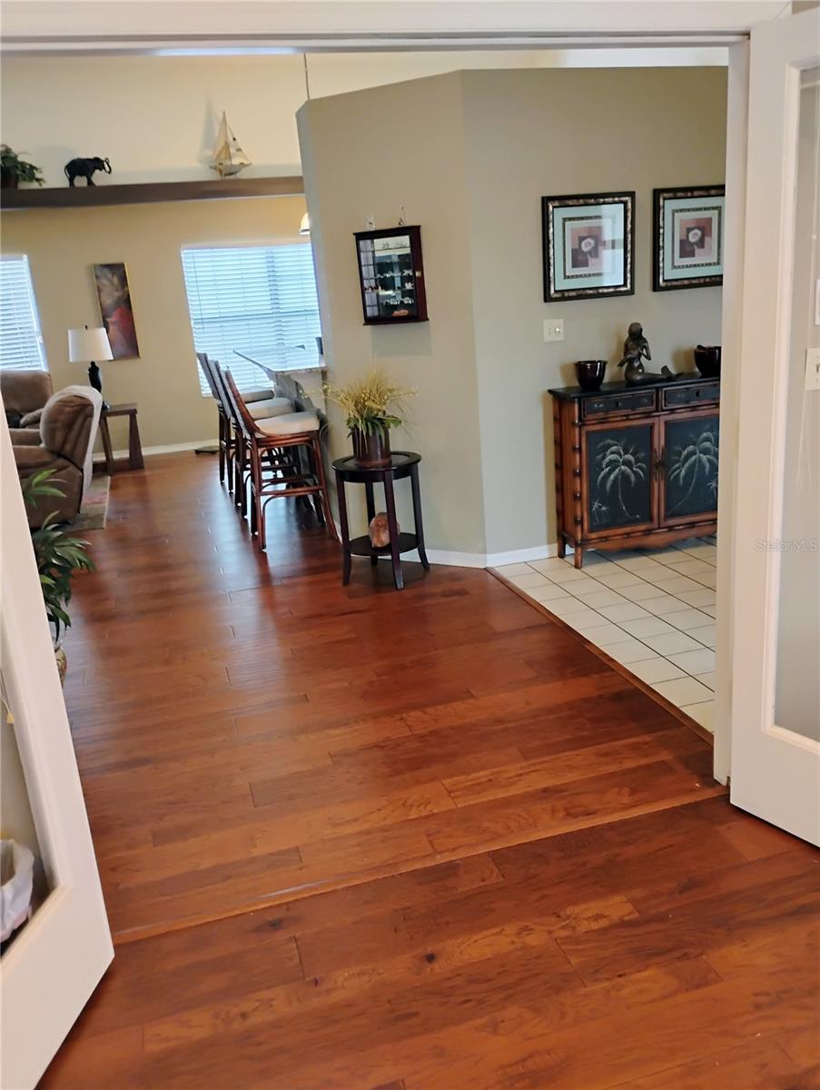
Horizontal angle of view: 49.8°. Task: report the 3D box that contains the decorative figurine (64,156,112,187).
[{"bbox_3d":[-3.224,-3.735,8.854,0.447,0.275,0.160,-8,16,-14],"label":"decorative figurine"}]

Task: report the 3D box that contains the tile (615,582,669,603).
[{"bbox_3d":[1.125,0.230,4.300,0.201,0.010,0.202,-9,17,-13],"label":"tile"}]

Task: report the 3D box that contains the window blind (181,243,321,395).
[{"bbox_3d":[-1.485,-2.494,9.707,1.780,1.540,0.060,-8,16,-14],"label":"window blind"}]

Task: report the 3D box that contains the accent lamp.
[{"bbox_3d":[-3.137,-1.750,8.762,0.410,0.835,0.410,-8,16,-14],"label":"accent lamp"}]

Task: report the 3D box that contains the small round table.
[{"bbox_3d":[-0.153,-0.136,4.739,0.480,0.650,0.480,-4,16,1],"label":"small round table"}]

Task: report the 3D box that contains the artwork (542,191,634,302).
[{"bbox_3d":[0.934,-1.551,4.589,0.513,0.512,0.030,-9,17,-14],"label":"artwork"}]

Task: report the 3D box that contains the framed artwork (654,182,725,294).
[{"bbox_3d":[1.541,-1.652,4.745,0.513,0.512,0.030,-9,17,-14],"label":"framed artwork"}]

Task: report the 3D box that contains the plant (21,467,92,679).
[{"bbox_3d":[-1.458,0.177,3.403,0.540,1.000,0.540,-8,16,-14],"label":"plant"}]

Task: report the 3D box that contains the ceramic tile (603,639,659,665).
[{"bbox_3d":[0.912,0.445,3.653,0.177,0.010,0.203,-8,16,-14],"label":"ceramic tile"}]

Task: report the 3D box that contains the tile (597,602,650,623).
[{"bbox_3d":[0.982,0.311,4.061,0.201,0.010,0.202,-9,17,-13],"label":"tile"}]

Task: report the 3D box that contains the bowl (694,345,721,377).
[{"bbox_3d":[1.602,-0.979,4.703,0.168,0.142,0.168,-4,16,1],"label":"bowl"}]

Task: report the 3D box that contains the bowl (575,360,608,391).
[{"bbox_3d":[0.933,-0.877,4.542,0.168,0.140,0.168,-4,16,1],"label":"bowl"}]

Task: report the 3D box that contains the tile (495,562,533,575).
[{"bbox_3d":[0.584,0.141,4.810,0.177,0.010,0.204,-8,16,-14],"label":"tile"}]

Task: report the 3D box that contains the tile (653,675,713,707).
[{"bbox_3d":[1.022,0.546,3.268,0.177,0.010,0.200,-8,16,-14],"label":"tile"}]

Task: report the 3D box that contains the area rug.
[{"bbox_3d":[-3.449,-0.265,7.215,1.900,0.012,2.250,-9,17,-14],"label":"area rug"}]

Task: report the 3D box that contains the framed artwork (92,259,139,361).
[{"bbox_3d":[-3.070,-2.434,9.251,0.315,0.970,0.035,-8,16,-14],"label":"framed artwork"}]

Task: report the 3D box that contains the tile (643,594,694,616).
[{"bbox_3d":[1.205,0.289,4.204,0.205,0.010,0.205,-9,17,-14],"label":"tile"}]

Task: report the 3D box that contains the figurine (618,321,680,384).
[{"bbox_3d":[1.232,-1.003,4.592,0.360,0.306,0.165,-9,17,-13],"label":"figurine"}]

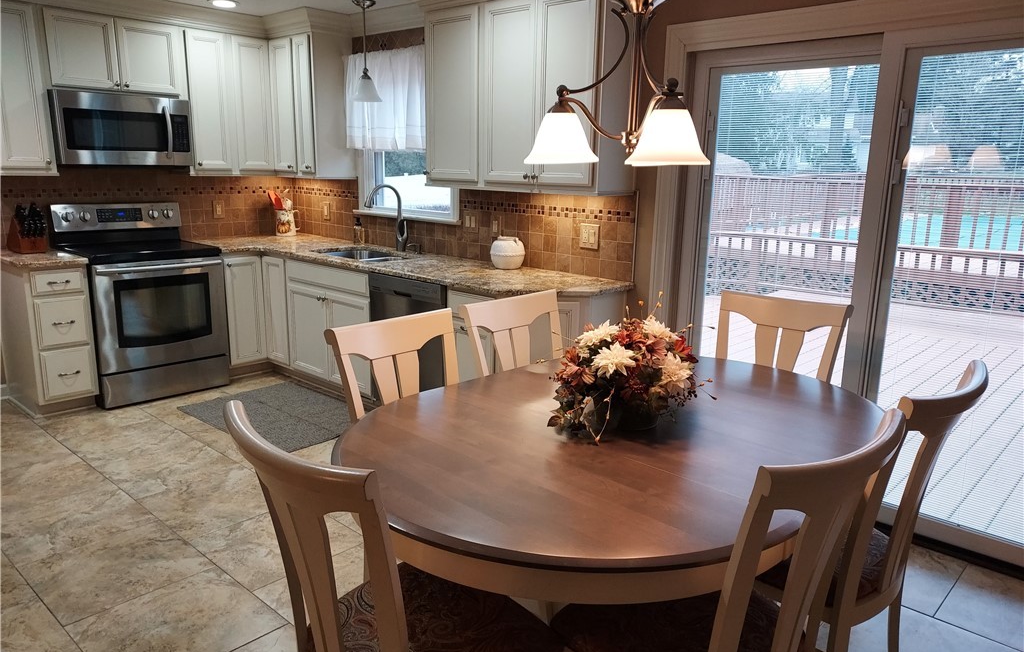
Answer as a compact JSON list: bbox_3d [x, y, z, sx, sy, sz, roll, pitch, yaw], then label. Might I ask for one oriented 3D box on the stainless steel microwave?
[{"bbox_3d":[-2.457,-1.212,4.420,0.400,0.413,0.755,12,17,40],"label":"stainless steel microwave"}]

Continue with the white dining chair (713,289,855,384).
[{"bbox_3d":[0.919,0.421,2.701,0.492,1.005,0.553,10,15,32],"label":"white dining chair"}]

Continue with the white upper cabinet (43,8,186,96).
[{"bbox_3d":[-2.448,-1.631,4.328,0.347,0.433,0.775,13,17,40],"label":"white upper cabinet"}]

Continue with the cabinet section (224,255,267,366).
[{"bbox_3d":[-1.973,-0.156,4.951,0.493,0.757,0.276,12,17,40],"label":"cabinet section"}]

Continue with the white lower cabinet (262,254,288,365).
[{"bbox_3d":[-1.388,-0.150,5.001,0.280,0.766,0.638,13,17,40],"label":"white lower cabinet"}]

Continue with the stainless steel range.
[{"bbox_3d":[-2.363,-0.170,4.553,0.695,1.178,0.762,12,17,40],"label":"stainless steel range"}]

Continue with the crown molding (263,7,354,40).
[{"bbox_3d":[-1.368,-1.991,4.767,0.598,0.128,0.422,13,17,40],"label":"crown molding"}]

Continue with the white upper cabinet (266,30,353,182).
[{"bbox_3d":[-1.391,-1.512,4.978,0.527,0.920,0.337,12,17,40],"label":"white upper cabinet"}]

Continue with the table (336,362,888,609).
[{"bbox_3d":[0.353,0.650,2.204,1.800,0.762,1.230,-10,17,-41],"label":"table"}]

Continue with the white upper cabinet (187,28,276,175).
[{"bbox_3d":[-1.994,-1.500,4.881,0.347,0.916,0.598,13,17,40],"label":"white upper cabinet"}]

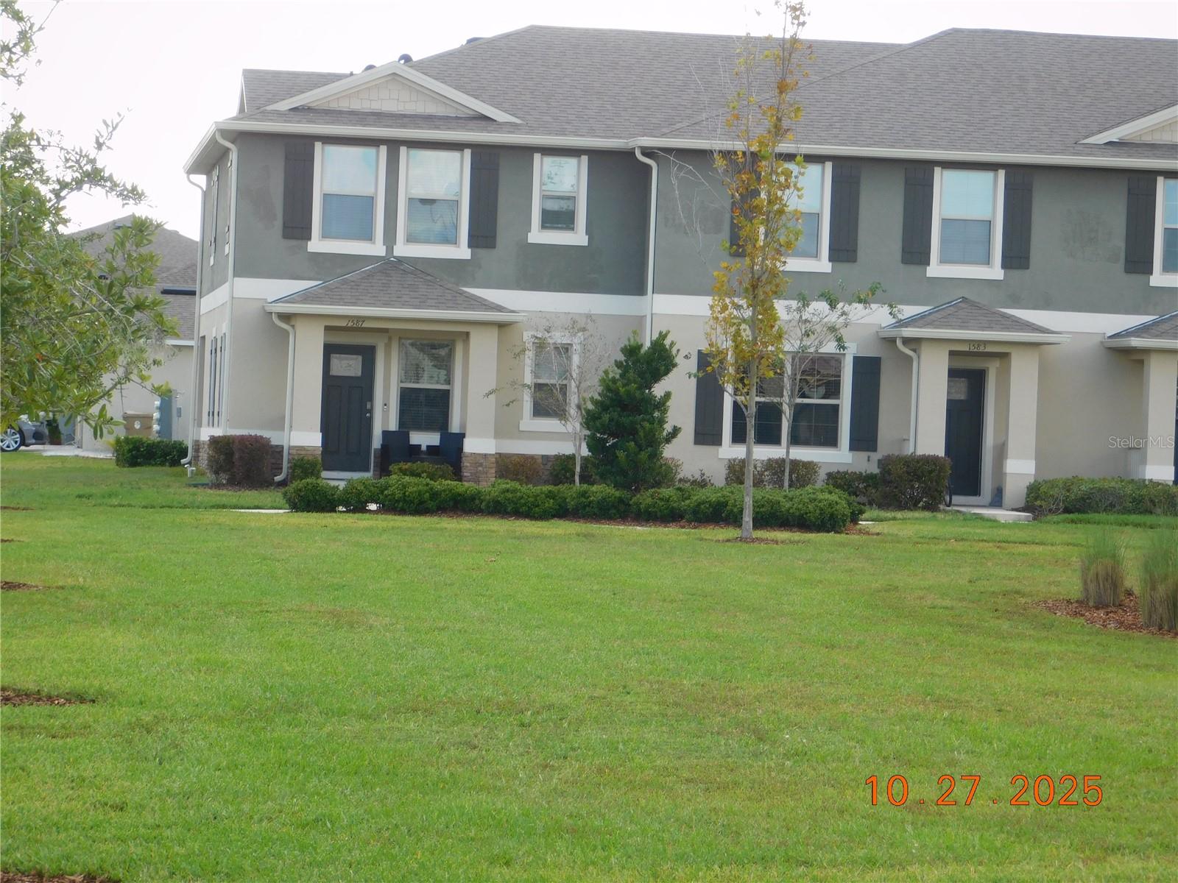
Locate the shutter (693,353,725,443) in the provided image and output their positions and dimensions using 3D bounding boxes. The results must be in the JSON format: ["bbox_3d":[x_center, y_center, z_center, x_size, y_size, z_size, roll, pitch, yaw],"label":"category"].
[{"bbox_3d":[1.915,-0.686,72.172,0.453,1.505,0.050,2,0,-7],"label":"shutter"}]

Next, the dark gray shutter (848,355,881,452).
[{"bbox_3d":[4.391,-0.594,72.485,0.459,1.521,0.050,2,0,-7],"label":"dark gray shutter"}]

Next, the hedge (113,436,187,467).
[{"bbox_3d":[-8.390,0.215,87.652,1.527,0.583,1.000,2,0,-7],"label":"hedge"}]

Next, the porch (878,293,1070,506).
[{"bbox_3d":[6.010,-0.644,71.707,2.664,3.314,2.000,2,0,-7],"label":"porch"}]

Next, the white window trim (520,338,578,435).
[{"bbox_3d":[-0.596,-0.943,73.087,0.962,1.570,0.100,2,0,-7],"label":"white window trim"}]

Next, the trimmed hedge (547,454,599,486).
[{"bbox_3d":[-0.212,0.505,72.894,0.830,0.608,0.750,2,0,-7],"label":"trimmed hedge"}]

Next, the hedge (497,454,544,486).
[{"bbox_3d":[-1.075,0.495,72.449,0.706,0.565,0.700,2,0,-7],"label":"hedge"}]

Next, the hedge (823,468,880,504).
[{"bbox_3d":[4.163,0.721,71.732,0.881,0.528,0.750,2,0,-7],"label":"hedge"}]

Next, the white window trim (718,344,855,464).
[{"bbox_3d":[3.167,-0.636,72.335,2.147,1.891,0.100,2,0,-7],"label":"white window trim"}]

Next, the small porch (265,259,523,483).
[{"bbox_3d":[-3.173,-1.142,72.155,4.050,3.600,1.850,2,0,-7],"label":"small porch"}]

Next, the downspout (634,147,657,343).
[{"bbox_3d":[0.821,-1.939,72.635,0.390,5.430,0.100,2,0,-7],"label":"downspout"}]

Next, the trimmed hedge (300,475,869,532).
[{"bbox_3d":[-0.261,0.923,69.285,8.610,0.630,1.100,2,0,-7],"label":"trimmed hedge"}]

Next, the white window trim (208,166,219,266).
[{"bbox_3d":[-6.445,-3.938,78.650,0.100,1.700,1.200,2,0,-7],"label":"white window trim"}]

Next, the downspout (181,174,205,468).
[{"bbox_3d":[-7.434,-2.263,84.838,0.370,5.360,0.100,2,0,-7],"label":"downspout"}]

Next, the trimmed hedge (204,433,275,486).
[{"bbox_3d":[-5.506,0.281,72.041,1.060,0.780,0.900,2,0,-7],"label":"trimmed hedge"}]

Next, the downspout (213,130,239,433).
[{"bbox_3d":[-5.888,-2.185,72.787,0.390,5.480,0.100,2,0,-7],"label":"downspout"}]

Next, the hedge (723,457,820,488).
[{"bbox_3d":[2.891,0.594,71.672,1.479,0.682,0.750,2,0,-7],"label":"hedge"}]

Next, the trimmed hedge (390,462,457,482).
[{"bbox_3d":[-2.575,0.535,70.446,1.012,0.446,0.700,2,0,-7],"label":"trimmed hedge"}]

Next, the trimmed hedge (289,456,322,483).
[{"bbox_3d":[-4.423,0.485,71.096,0.502,0.495,0.550,2,0,-7],"label":"trimmed hedge"}]

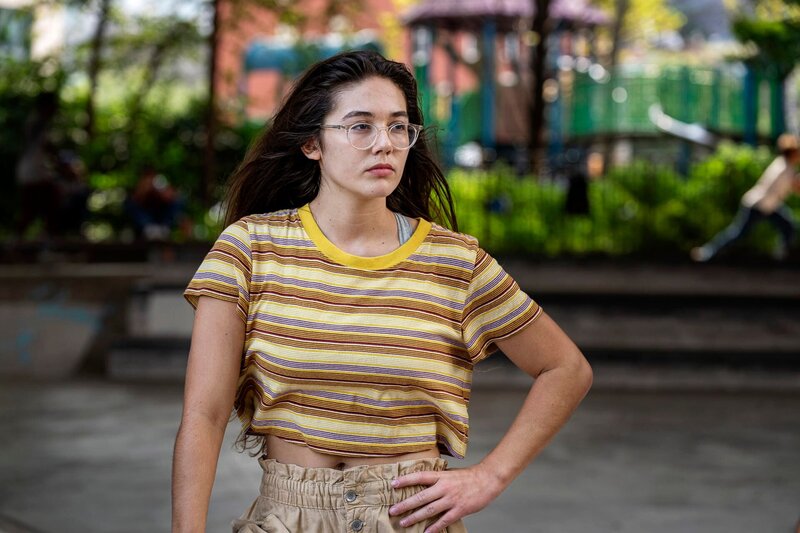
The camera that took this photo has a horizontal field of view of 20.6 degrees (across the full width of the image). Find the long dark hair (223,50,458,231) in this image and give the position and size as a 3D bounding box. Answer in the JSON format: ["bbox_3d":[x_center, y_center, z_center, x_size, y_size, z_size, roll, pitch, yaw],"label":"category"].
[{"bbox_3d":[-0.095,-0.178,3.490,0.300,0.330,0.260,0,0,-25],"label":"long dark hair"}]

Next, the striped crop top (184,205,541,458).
[{"bbox_3d":[-0.059,0.102,3.450,0.550,0.385,0.280,3,0,-3],"label":"striped crop top"}]

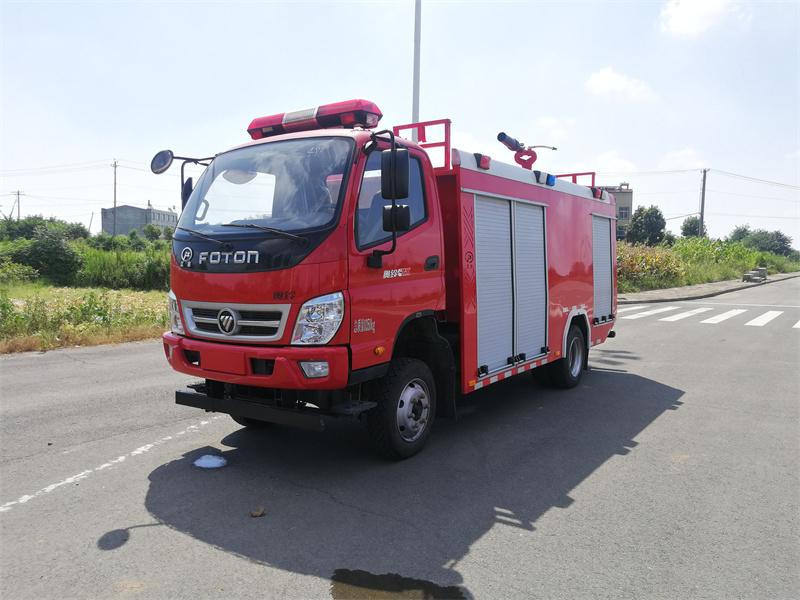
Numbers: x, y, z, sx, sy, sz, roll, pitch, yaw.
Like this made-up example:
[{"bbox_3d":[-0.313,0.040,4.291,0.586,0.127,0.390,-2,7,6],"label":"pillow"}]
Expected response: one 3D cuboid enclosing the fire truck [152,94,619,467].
[{"bbox_3d":[0.486,-0.281,6.848,2.250,2.840,6.000,2,4,35],"label":"fire truck"}]

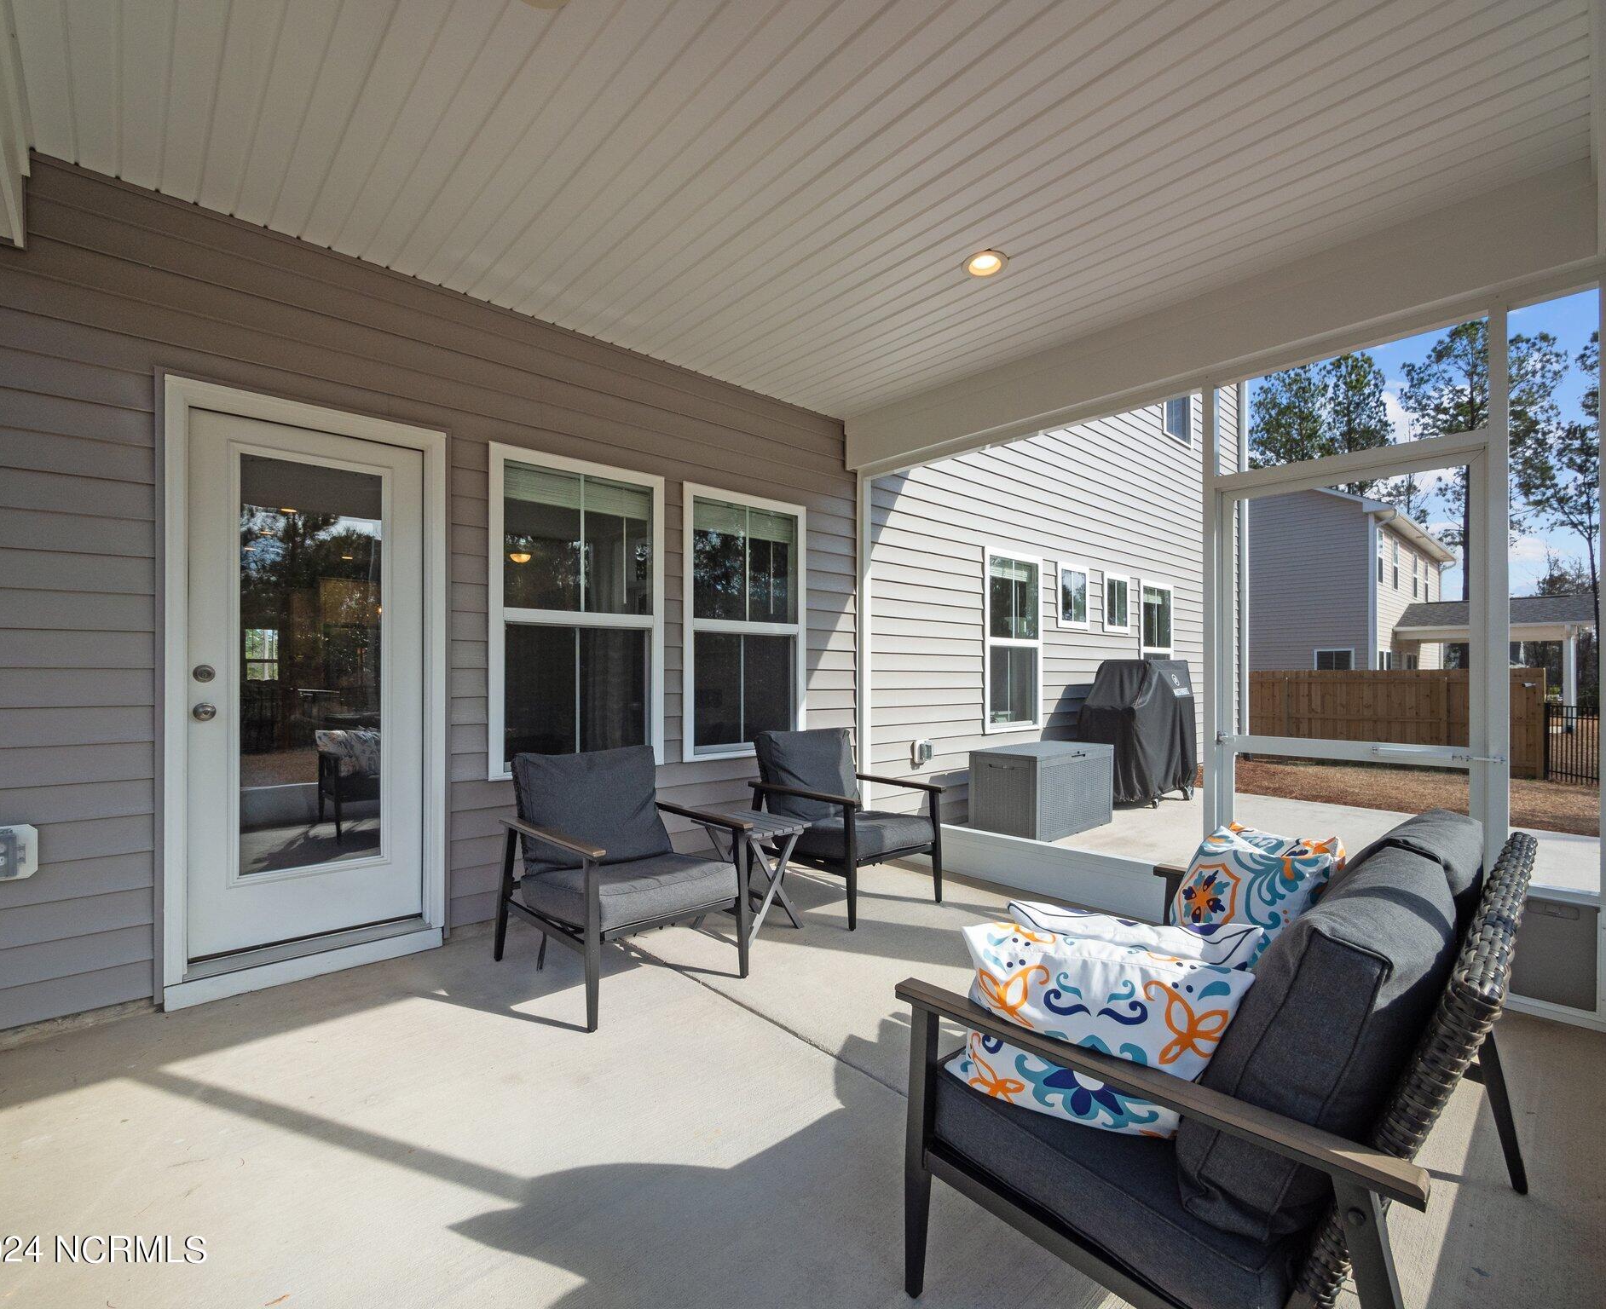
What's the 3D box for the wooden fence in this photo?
[{"bbox_3d":[10.641,1.202,13.382,0.130,1.880,4.750,1,-1,-43],"label":"wooden fence"}]

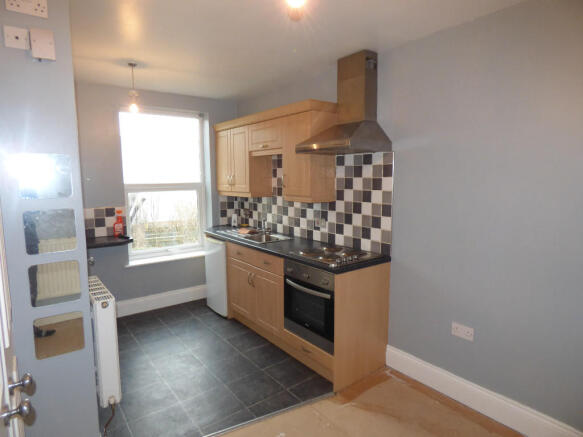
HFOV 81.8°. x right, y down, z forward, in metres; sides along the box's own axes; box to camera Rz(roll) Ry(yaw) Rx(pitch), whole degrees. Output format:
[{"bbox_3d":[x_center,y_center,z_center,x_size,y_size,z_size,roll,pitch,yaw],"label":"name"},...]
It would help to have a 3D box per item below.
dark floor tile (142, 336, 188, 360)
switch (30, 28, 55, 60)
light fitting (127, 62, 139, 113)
[{"bbox_3d":[-1.143,1.183,3.050,0.330,0.010,0.330,-5,9,-38],"label":"dark floor tile"},{"bbox_3d":[-1.111,-0.777,1.505,0.087,0.116,0.024,-4,7,-34],"label":"switch"},{"bbox_3d":[-1.310,-1.083,2.803,0.090,0.391,0.090,-5,9,-38],"label":"light fitting"}]

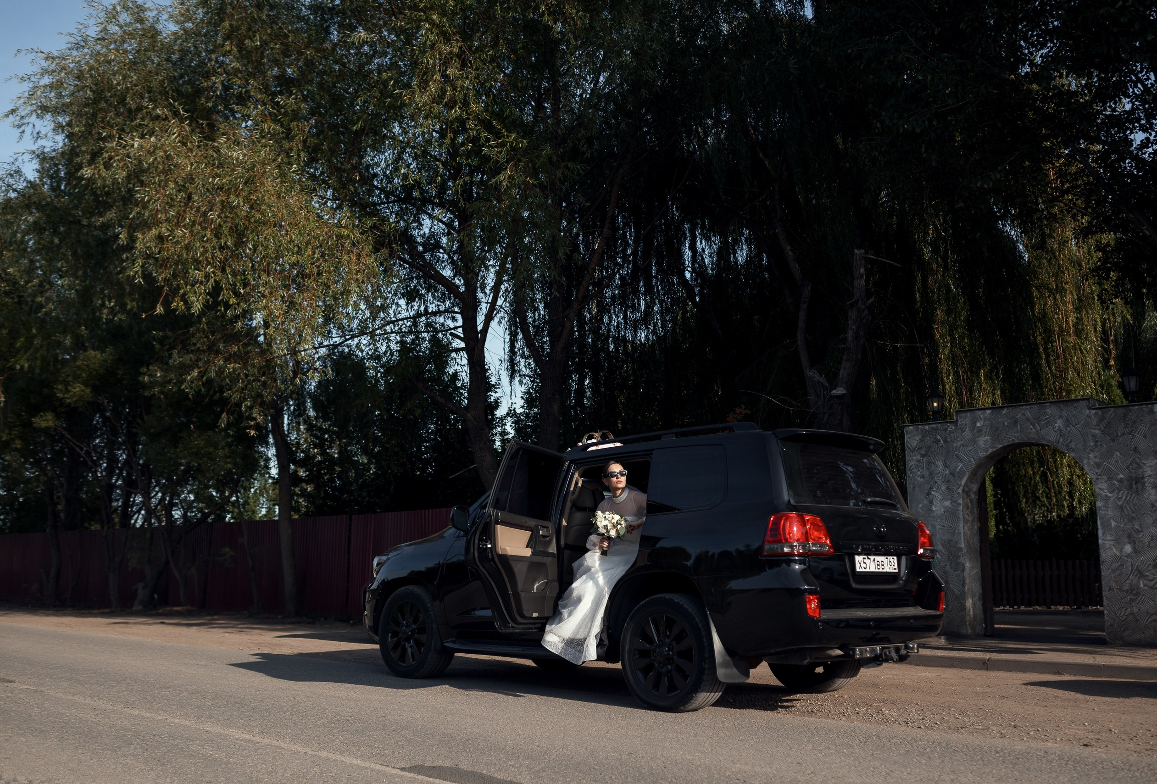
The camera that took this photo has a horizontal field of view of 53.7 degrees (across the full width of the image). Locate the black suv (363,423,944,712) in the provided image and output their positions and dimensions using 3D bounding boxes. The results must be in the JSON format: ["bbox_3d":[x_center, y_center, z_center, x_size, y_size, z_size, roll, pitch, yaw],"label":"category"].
[{"bbox_3d":[0.300,1.370,9.080,2.040,1.920,4.970,8,-11,-44],"label":"black suv"}]

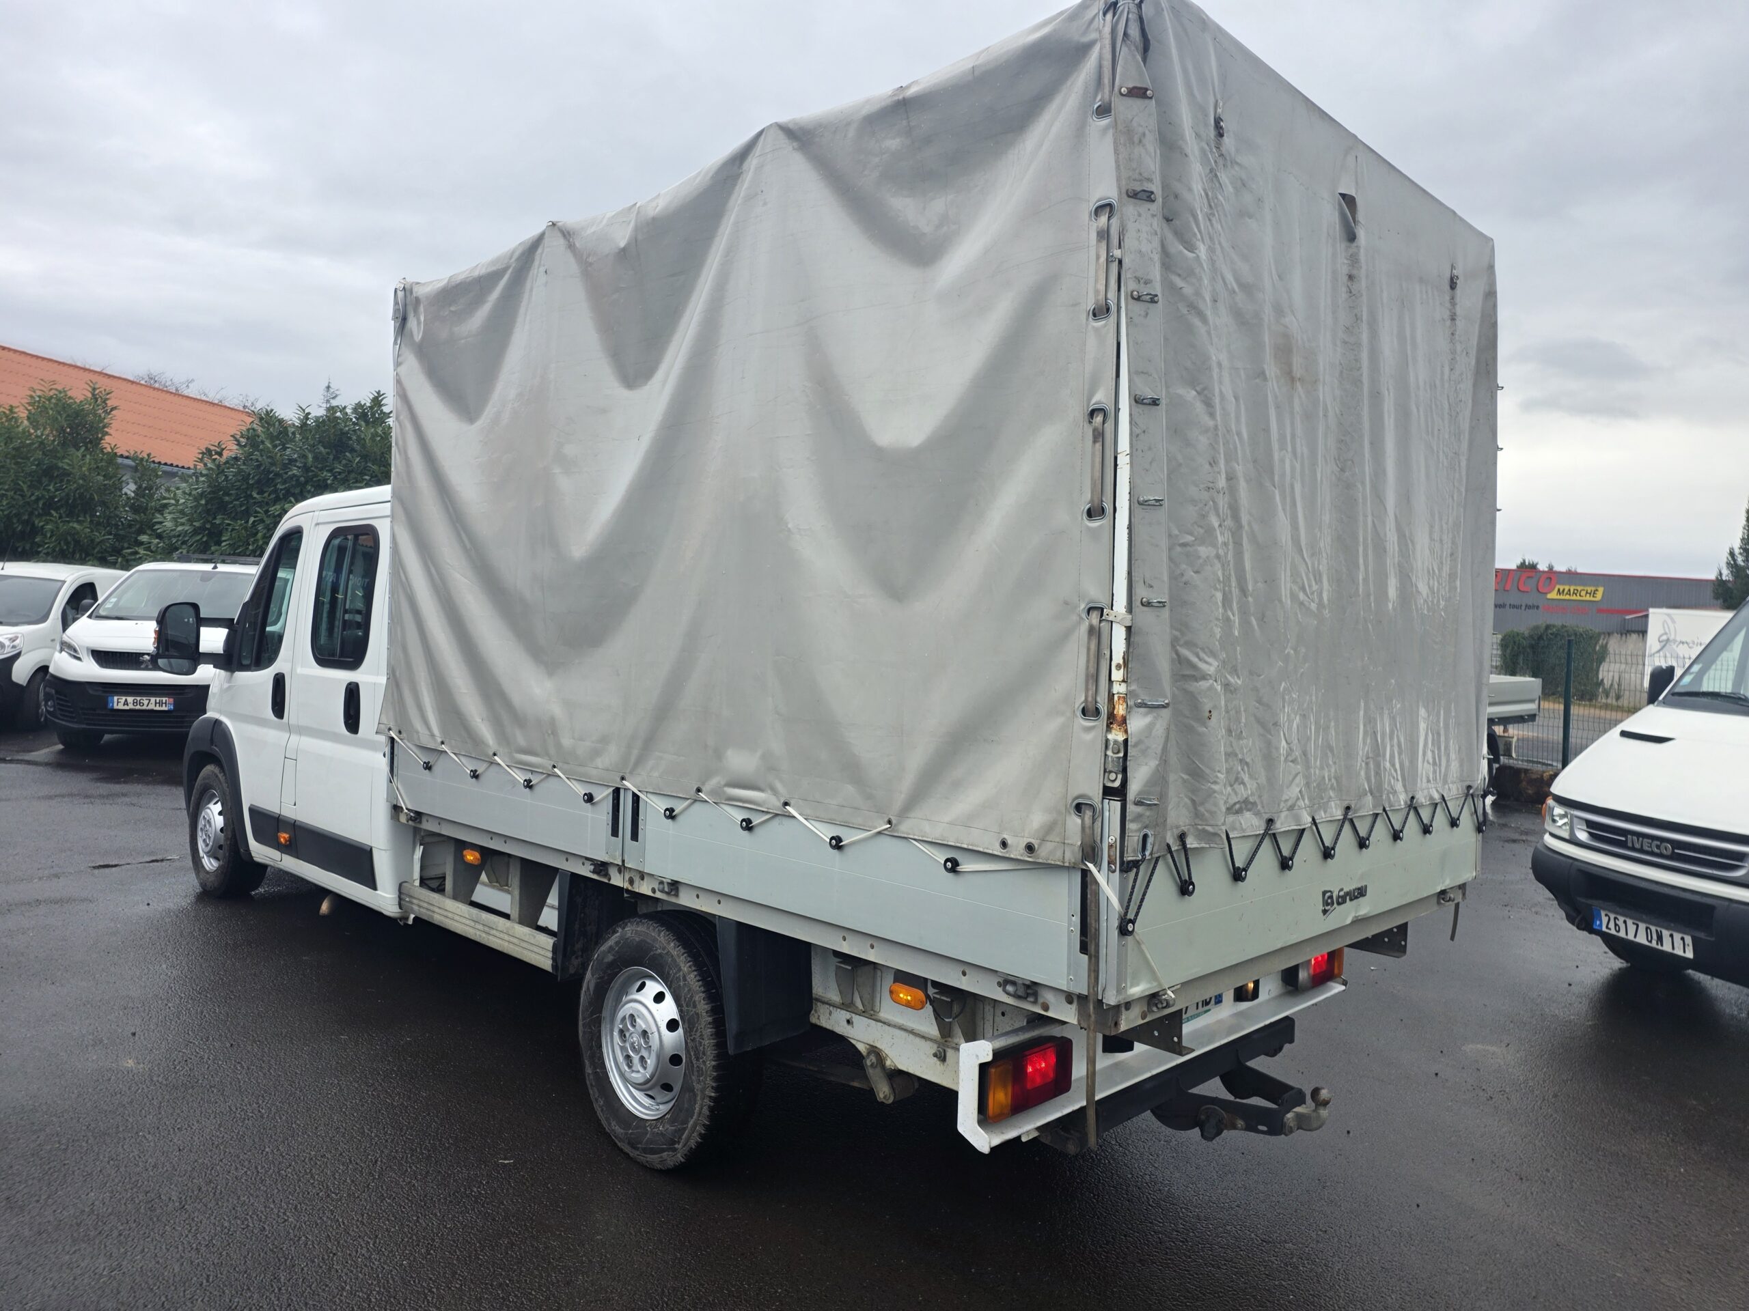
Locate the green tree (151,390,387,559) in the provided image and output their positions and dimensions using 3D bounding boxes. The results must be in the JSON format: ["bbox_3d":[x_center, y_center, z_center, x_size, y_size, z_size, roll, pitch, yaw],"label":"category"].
[{"bbox_3d":[-8.500,-1.450,17.000,4.200,4.300,3.200,2,1,-32],"label":"green tree"}]

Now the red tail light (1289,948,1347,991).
[{"bbox_3d":[1.399,0.980,3.730,0.075,0.128,0.310,3,1,44],"label":"red tail light"}]

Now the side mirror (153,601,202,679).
[{"bbox_3d":[-3.388,-0.080,5.655,0.135,0.360,0.205,3,1,44],"label":"side mirror"}]

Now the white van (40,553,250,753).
[{"bbox_3d":[-7.030,-0.100,12.750,1.950,1.940,4.950,2,1,-12],"label":"white van"}]

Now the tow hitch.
[{"bbox_3d":[0.980,1.149,3.037,0.410,0.150,0.370,3,1,44],"label":"tow hitch"}]

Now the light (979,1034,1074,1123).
[{"bbox_3d":[0.329,0.949,2.637,0.075,0.128,0.310,3,1,44],"label":"light"}]

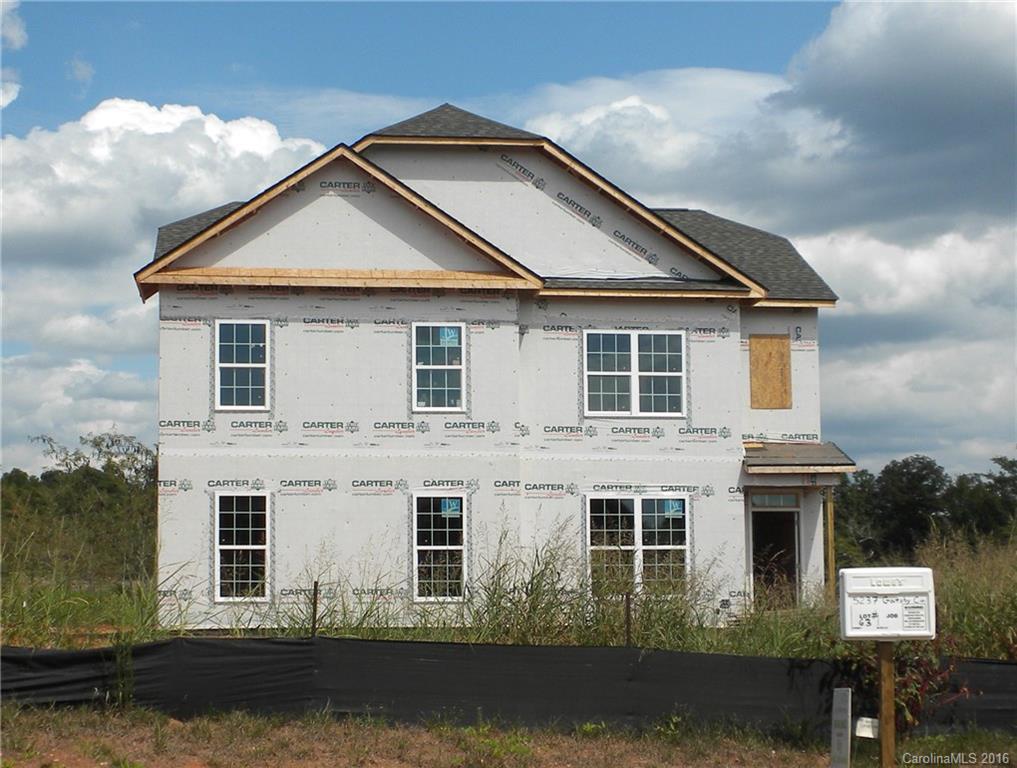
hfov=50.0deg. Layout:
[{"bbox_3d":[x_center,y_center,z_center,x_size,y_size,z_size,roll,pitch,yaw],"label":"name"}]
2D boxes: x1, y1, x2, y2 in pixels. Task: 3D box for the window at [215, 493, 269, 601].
[{"bbox_3d":[-4.415,2.705,18.145,0.910,1.802,0.090,0,-3,-3],"label":"window"}]

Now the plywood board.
[{"bbox_3d":[4.851,-0.221,20.114,0.753,1.376,0.025,0,-3,-3],"label":"plywood board"}]

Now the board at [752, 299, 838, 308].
[{"bbox_3d":[5.216,-1.454,19.870,1.552,0.156,0.045,0,-3,-3],"label":"board"}]

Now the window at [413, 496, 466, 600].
[{"bbox_3d":[-1.136,2.744,18.292,0.900,1.810,0.090,0,-3,-3],"label":"window"}]

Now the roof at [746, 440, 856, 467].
[{"bbox_3d":[5.025,1.301,19.405,1.874,0.507,1.300,0,-3,-3],"label":"roof"}]

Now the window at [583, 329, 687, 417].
[{"bbox_3d":[2.227,-0.178,19.108,1.806,1.517,0.090,0,-3,-3],"label":"window"}]

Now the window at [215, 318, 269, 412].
[{"bbox_3d":[-4.453,-0.314,18.291,0.911,1.512,0.090,0,-3,-3],"label":"window"}]

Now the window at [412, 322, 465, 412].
[{"bbox_3d":[-1.164,-0.283,18.439,0.900,1.507,0.090,0,-3,-3],"label":"window"}]

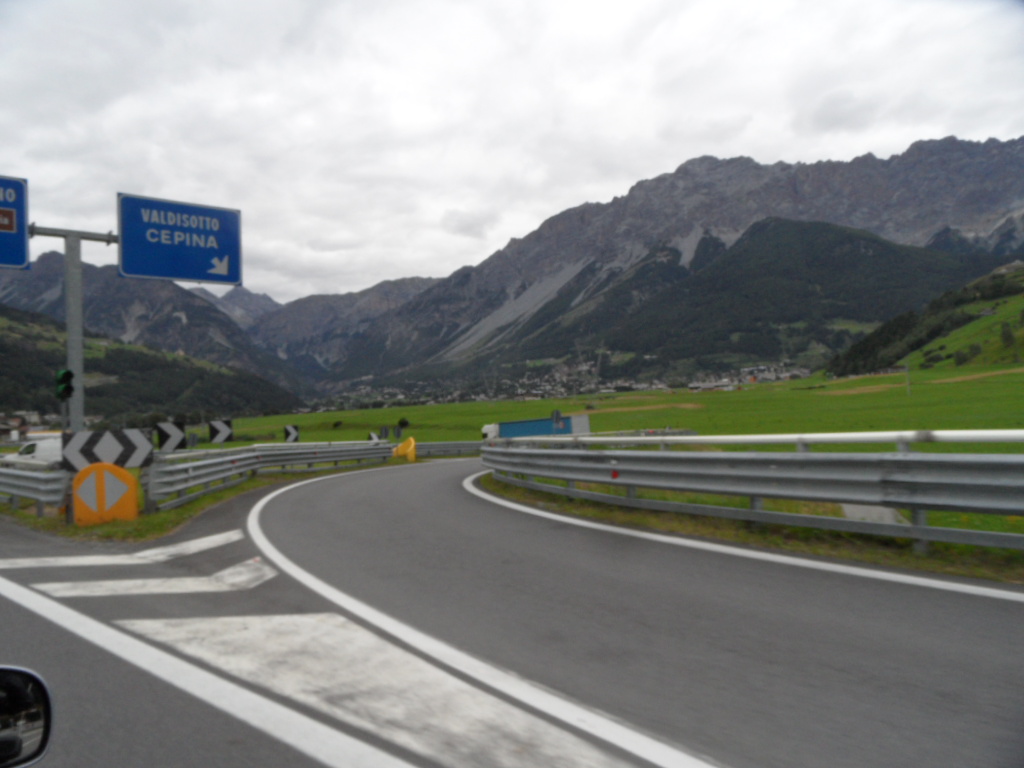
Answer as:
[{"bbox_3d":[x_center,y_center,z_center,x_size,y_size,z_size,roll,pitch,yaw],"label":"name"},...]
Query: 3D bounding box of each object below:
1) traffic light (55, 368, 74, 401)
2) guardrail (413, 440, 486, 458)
[{"bbox_3d":[-7.626,0.009,12.100,0.320,0.530,0.240,-4,-3,38],"label":"traffic light"},{"bbox_3d":[-3.873,4.090,44.000,4.600,0.860,0.300,-1,-3,-18],"label":"guardrail"}]

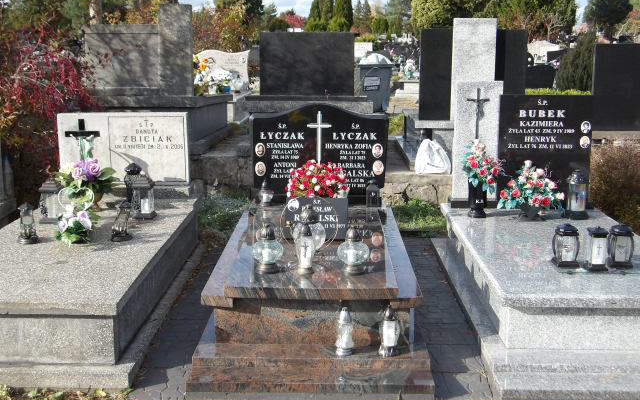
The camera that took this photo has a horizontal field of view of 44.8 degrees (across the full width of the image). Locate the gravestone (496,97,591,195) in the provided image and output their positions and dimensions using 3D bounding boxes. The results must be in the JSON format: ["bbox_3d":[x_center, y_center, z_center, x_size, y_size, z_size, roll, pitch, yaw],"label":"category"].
[{"bbox_3d":[1.603,-0.377,5.609,0.660,0.765,0.090,0,11,1],"label":"gravestone"}]

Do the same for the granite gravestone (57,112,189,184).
[{"bbox_3d":[-1.490,-0.388,5.925,0.980,0.550,0.085,0,10,2],"label":"granite gravestone"}]

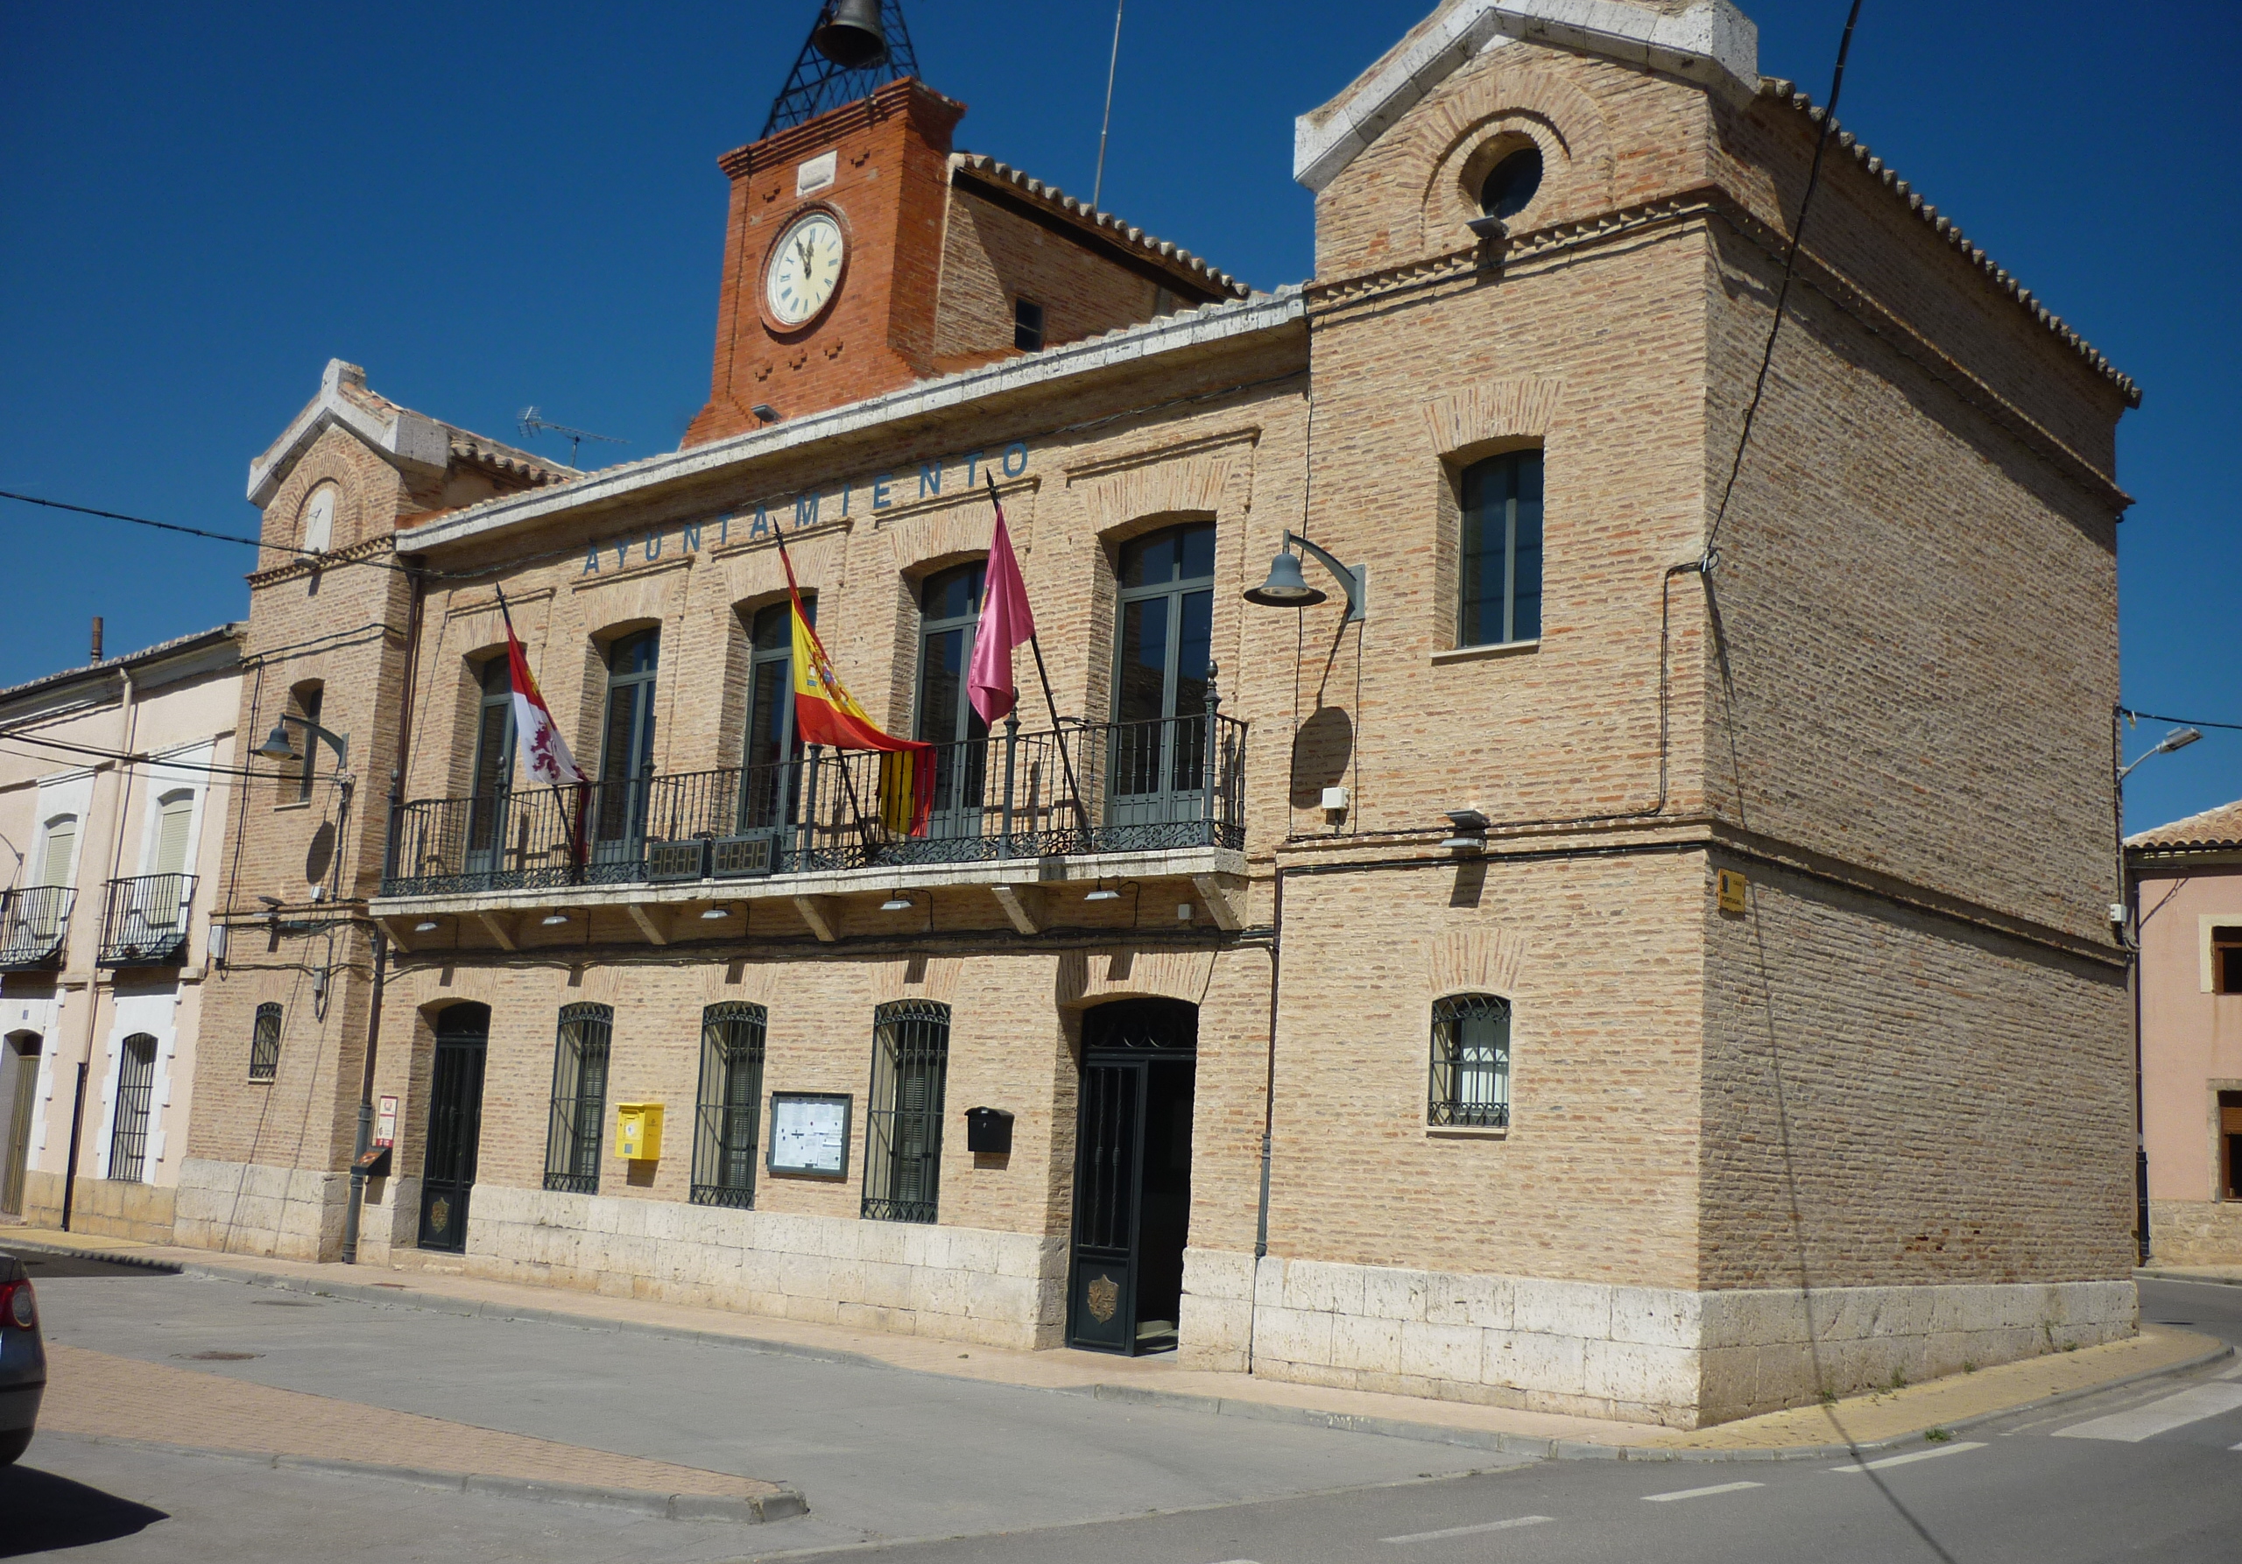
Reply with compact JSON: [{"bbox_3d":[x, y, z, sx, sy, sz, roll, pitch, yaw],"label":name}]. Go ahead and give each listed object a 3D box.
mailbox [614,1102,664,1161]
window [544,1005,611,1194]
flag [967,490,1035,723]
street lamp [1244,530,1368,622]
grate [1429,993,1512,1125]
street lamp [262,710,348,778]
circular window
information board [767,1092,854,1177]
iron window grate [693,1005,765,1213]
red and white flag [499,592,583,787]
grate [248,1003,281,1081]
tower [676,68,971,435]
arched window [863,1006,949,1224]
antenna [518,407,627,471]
[{"bbox_3d":[-4.615,3.347,20.468,0.455,0.533,0.221,-5,-13,41],"label":"mailbox"},{"bbox_3d":[-5.393,3.156,21.439,0.923,1.885,0.208,-5,-13,41],"label":"window"},{"bbox_3d":[-0.912,-1.246,16.258,0.390,1.677,0.598,-5,-13,41],"label":"flag"},{"bbox_3d":[1.478,-1.611,16.590,0.630,0.570,1.280,-5,-13,40],"label":"street lamp"},{"bbox_3d":[2.580,2.049,15.729,0.670,0.970,0.080,-5,-13,40],"label":"grate"},{"bbox_3d":[-9.419,-0.460,24.503,0.572,0.546,1.131,-5,-13,41],"label":"street lamp"},{"bbox_3d":[3.176,-4.715,17.040,0.770,0.770,0.180,-5,-13,40],"label":"circular window"},{"bbox_3d":[-3.006,3.405,20.676,1.090,0.770,0.090,-5,-13,40],"label":"information board"},{"bbox_3d":[-3.971,3.240,21.586,1.000,2.050,0.080,-5,-13,40],"label":"iron window grate"},{"bbox_3d":[-6.244,-0.930,22.979,0.250,1.950,1.250,-5,-13,40],"label":"red and white flag"},{"bbox_3d":[-10.745,3.268,27.016,0.660,0.970,0.120,-5,-13,40],"label":"grate"},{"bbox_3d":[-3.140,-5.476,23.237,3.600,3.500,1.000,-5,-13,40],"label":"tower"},{"bbox_3d":[-1.840,2.805,18.269,0.929,1.865,0.078,-5,-13,41],"label":"arched window"},{"bbox_3d":[-7.627,-4.776,29.826,1.496,0.850,0.450,8,-11,-27],"label":"antenna"}]

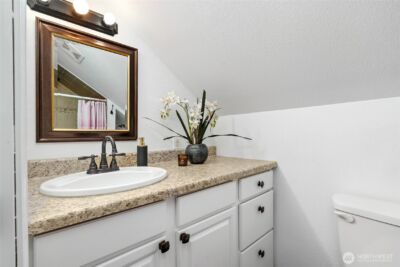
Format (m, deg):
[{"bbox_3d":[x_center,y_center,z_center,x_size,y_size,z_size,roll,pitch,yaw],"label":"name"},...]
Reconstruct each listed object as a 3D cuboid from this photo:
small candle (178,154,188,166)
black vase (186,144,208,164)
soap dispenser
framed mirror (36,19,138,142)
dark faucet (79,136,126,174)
[{"bbox_3d":[-0.108,0.176,1.168,0.068,0.070,0.068,0,0,0],"label":"small candle"},{"bbox_3d":[-0.021,0.144,1.264,0.162,0.132,0.162,0,0,0],"label":"black vase"},{"bbox_3d":[-0.373,0.119,1.159,0.067,0.182,0.069,0,0,17],"label":"soap dispenser"},{"bbox_3d":[-0.614,-0.260,1.041,0.506,0.611,0.029,0,0,-42],"label":"framed mirror"},{"bbox_3d":[-0.479,0.108,0.908,0.239,0.184,0.161,0,0,-42],"label":"dark faucet"}]

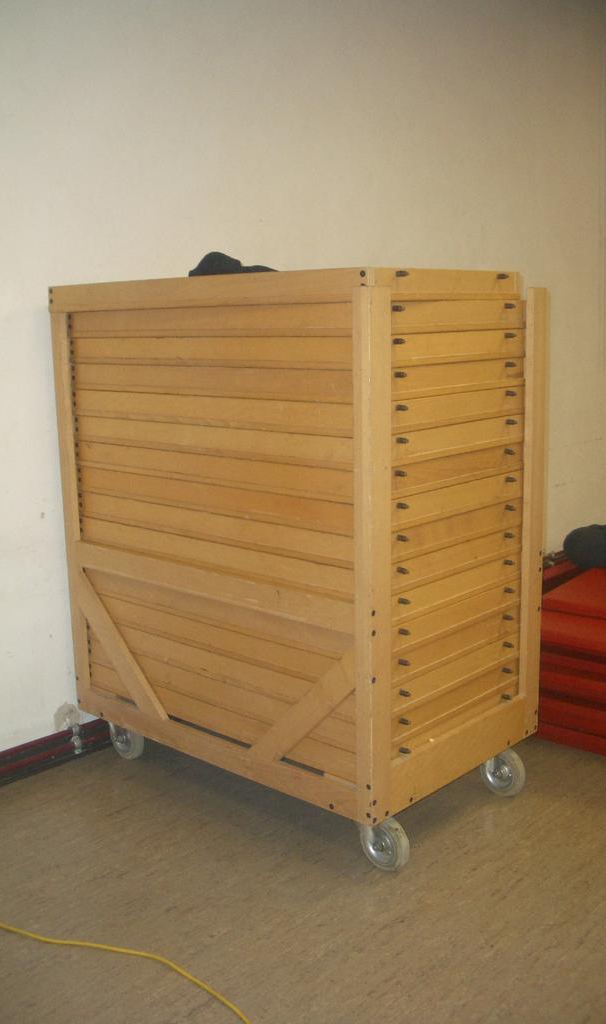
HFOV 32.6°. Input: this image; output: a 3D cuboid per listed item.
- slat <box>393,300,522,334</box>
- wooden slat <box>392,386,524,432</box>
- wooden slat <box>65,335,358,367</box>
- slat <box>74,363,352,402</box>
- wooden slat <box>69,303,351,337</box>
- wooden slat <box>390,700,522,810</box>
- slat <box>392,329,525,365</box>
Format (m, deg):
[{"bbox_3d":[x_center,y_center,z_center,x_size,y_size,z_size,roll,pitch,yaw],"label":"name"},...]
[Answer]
[{"bbox_3d":[0.385,-0.503,2.669,0.023,0.078,0.685,9,15,42],"label":"slat"},{"bbox_3d":[0.381,-0.265,2.667,0.024,0.080,0.668,9,15,42],"label":"wooden slat"},{"bbox_3d":[-0.284,-0.445,2.886,1.206,0.081,0.022,9,15,42],"label":"wooden slat"},{"bbox_3d":[-0.283,-0.350,2.770,1.142,0.079,0.024,9,15,42],"label":"slat"},{"bbox_3d":[-0.286,-0.501,2.742,1.142,0.077,0.024,9,15,42],"label":"wooden slat"},{"bbox_3d":[0.426,0.638,2.798,0.024,0.147,0.663,9,15,42],"label":"wooden slat"},{"bbox_3d":[0.395,-0.438,2.745,0.022,0.080,0.705,9,15,42],"label":"slat"}]

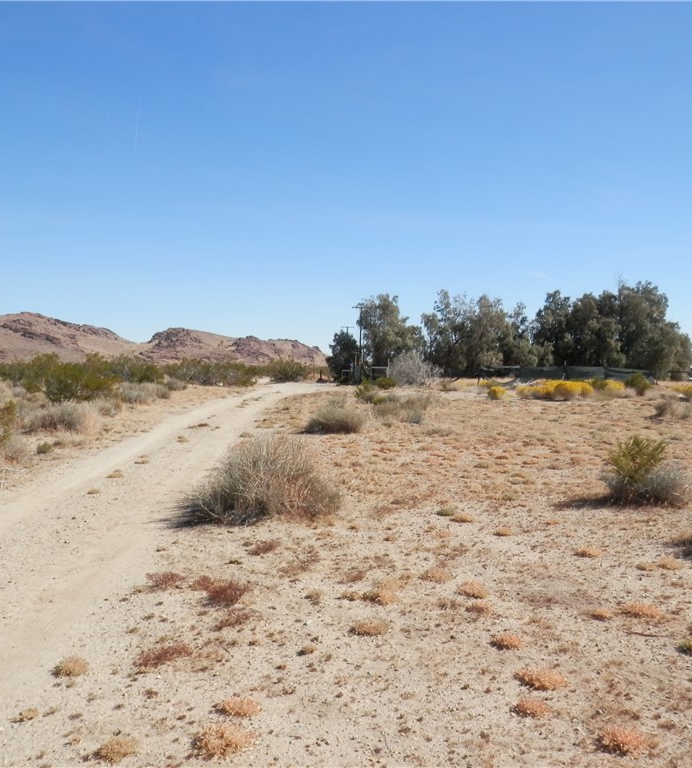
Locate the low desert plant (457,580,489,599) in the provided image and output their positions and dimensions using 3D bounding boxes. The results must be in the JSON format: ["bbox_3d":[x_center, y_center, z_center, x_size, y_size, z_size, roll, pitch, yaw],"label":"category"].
[{"bbox_3d":[0.897,1.440,5.244,0.225,0.105,0.191,0,1,0],"label":"low desert plant"}]

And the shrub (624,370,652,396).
[{"bbox_3d":[18.292,0.018,46.245,1.651,1.475,1.486,0,1,0],"label":"shrub"}]

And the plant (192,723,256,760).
[{"bbox_3d":[-0.517,1.501,3.147,0.270,0.083,0.211,0,1,0],"label":"plant"}]

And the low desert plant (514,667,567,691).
[{"bbox_3d":[0.990,1.480,3.766,0.258,0.068,0.220,0,1,0],"label":"low desert plant"}]

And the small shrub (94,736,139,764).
[{"bbox_3d":[-0.960,1.512,3.080,0.178,0.063,0.139,0,1,0],"label":"small shrub"}]

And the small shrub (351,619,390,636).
[{"bbox_3d":[0.143,1.466,4.505,0.232,0.074,0.197,0,1,0],"label":"small shrub"}]

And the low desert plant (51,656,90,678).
[{"bbox_3d":[-1.447,1.473,3.898,0.171,0.078,0.145,0,1,0],"label":"low desert plant"}]

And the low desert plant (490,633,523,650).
[{"bbox_3d":[0.937,1.485,4.293,0.172,0.073,0.134,0,1,0],"label":"low desert plant"}]

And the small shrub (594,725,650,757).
[{"bbox_3d":[1.170,1.482,3.119,0.217,0.084,0.185,0,1,0],"label":"small shrub"}]

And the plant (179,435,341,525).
[{"bbox_3d":[-0.981,1.018,8.552,1.834,0.853,1.651,0,1,0],"label":"plant"}]

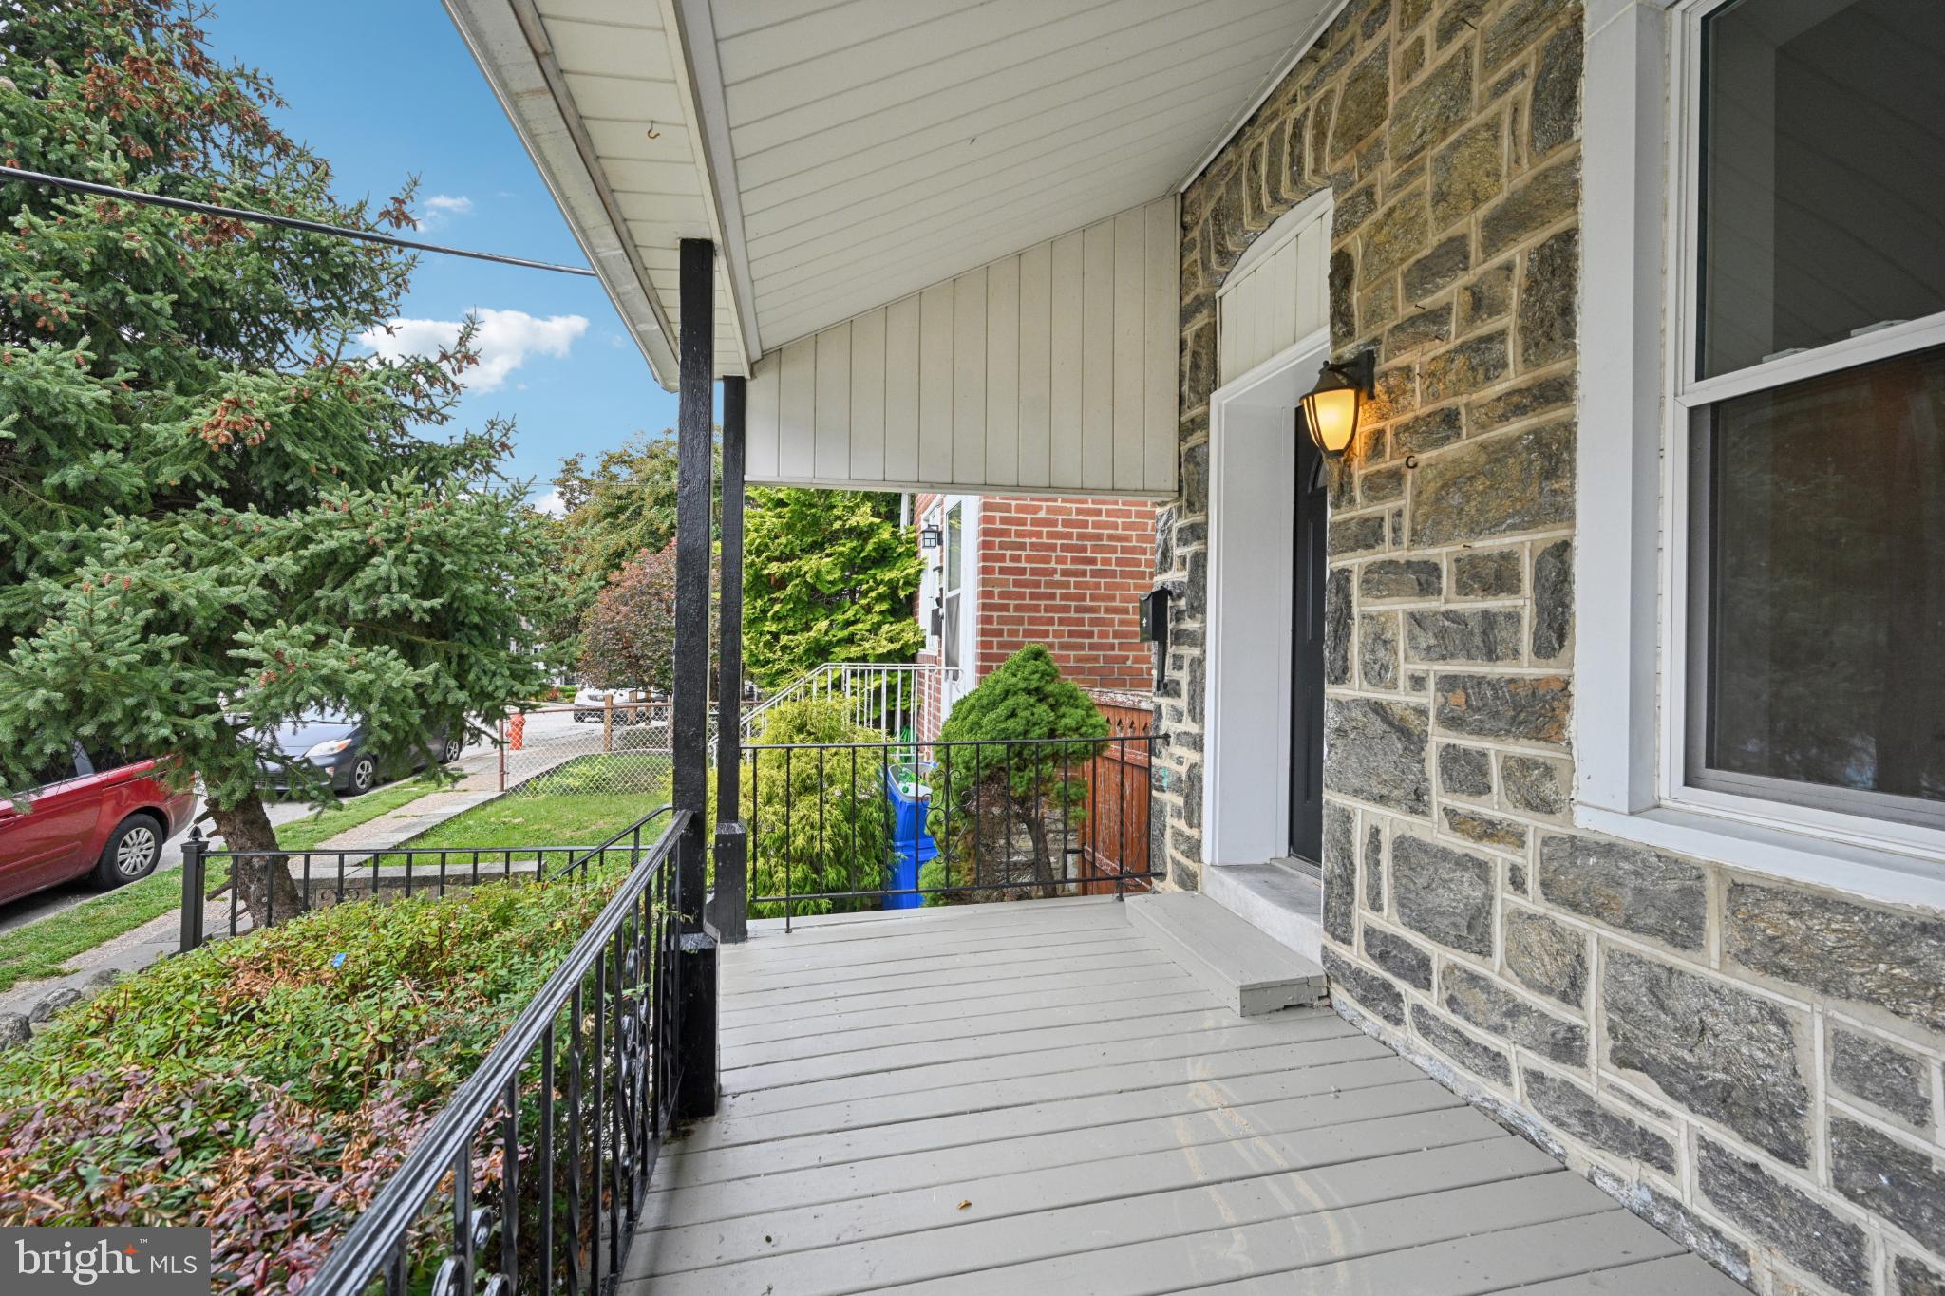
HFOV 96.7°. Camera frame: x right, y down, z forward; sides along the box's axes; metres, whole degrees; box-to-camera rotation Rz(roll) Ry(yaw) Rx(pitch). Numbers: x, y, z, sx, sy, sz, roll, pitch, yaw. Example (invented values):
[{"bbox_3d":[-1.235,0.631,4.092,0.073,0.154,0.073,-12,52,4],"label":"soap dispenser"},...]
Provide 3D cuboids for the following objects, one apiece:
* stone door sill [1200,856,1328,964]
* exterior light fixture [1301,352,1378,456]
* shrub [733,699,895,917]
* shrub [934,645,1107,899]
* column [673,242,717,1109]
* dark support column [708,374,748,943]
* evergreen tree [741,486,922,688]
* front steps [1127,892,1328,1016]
[{"bbox_3d":[1.332,1.100,3.655,0.360,0.140,0.980,1,0,-11],"label":"stone door sill"},{"bbox_3d":[1.207,-0.799,2.819,0.250,0.355,0.185,1,0,-11],"label":"exterior light fixture"},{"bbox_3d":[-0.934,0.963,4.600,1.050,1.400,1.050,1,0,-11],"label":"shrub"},{"bbox_3d":[0.269,0.785,4.850,0.970,1.620,0.970,1,0,-11],"label":"shrub"},{"bbox_3d":[-0.773,0.083,2.410,0.120,2.380,0.120,1,0,-11],"label":"column"},{"bbox_3d":[-1.031,0.049,3.700,0.120,2.400,0.120,1,0,-11],"label":"dark support column"},{"bbox_3d":[-1.545,-0.550,9.200,2.400,4.500,2.400,1,0,-11],"label":"evergreen tree"},{"bbox_3d":[0.982,1.219,3.505,0.360,0.108,1.020,1,0,-11],"label":"front steps"}]

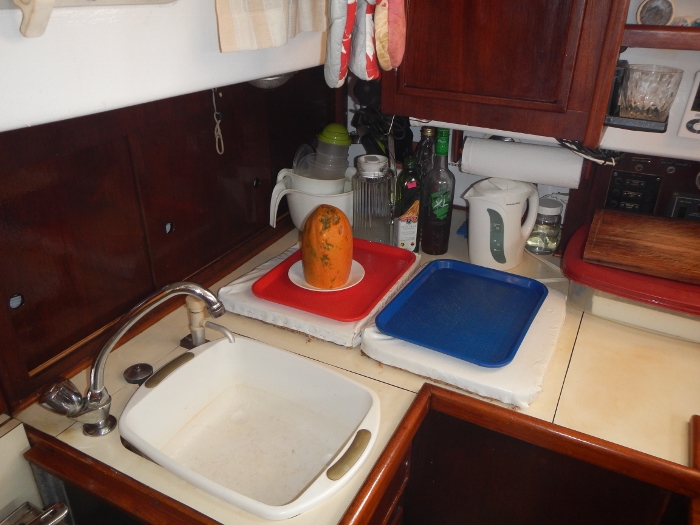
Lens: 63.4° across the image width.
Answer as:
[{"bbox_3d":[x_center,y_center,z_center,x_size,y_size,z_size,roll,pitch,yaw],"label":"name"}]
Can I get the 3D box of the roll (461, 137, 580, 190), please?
[{"bbox_3d":[0.365,-0.213,1.218,0.250,0.078,0.078,14,30,25],"label":"roll"}]

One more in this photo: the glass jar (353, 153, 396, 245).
[{"bbox_3d":[0.065,-0.165,1.507,0.110,0.225,0.112,14,30,25],"label":"glass jar"}]

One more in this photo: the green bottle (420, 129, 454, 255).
[{"bbox_3d":[0.227,-0.177,1.433,0.083,0.314,0.083,14,30,25],"label":"green bottle"}]

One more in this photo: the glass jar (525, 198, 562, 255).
[{"bbox_3d":[0.518,-0.099,1.483,0.090,0.130,0.090,0,27,0],"label":"glass jar"}]

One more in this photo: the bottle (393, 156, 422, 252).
[{"bbox_3d":[0.152,-0.151,1.458,0.063,0.245,0.063,14,30,25],"label":"bottle"}]

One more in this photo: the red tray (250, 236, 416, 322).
[{"bbox_3d":[-0.025,0.031,1.272,0.270,0.021,0.345,14,30,25],"label":"red tray"}]

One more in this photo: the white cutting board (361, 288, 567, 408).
[{"bbox_3d":[0.249,0.119,1.156,0.340,0.038,0.362,14,30,25],"label":"white cutting board"}]

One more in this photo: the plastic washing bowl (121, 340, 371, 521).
[{"bbox_3d":[-0.159,0.296,0.956,0.420,0.125,0.318,14,30,25],"label":"plastic washing bowl"}]

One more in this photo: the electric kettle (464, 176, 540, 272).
[{"bbox_3d":[0.377,-0.105,1.409,0.182,0.208,0.140,1,27,2],"label":"electric kettle"}]

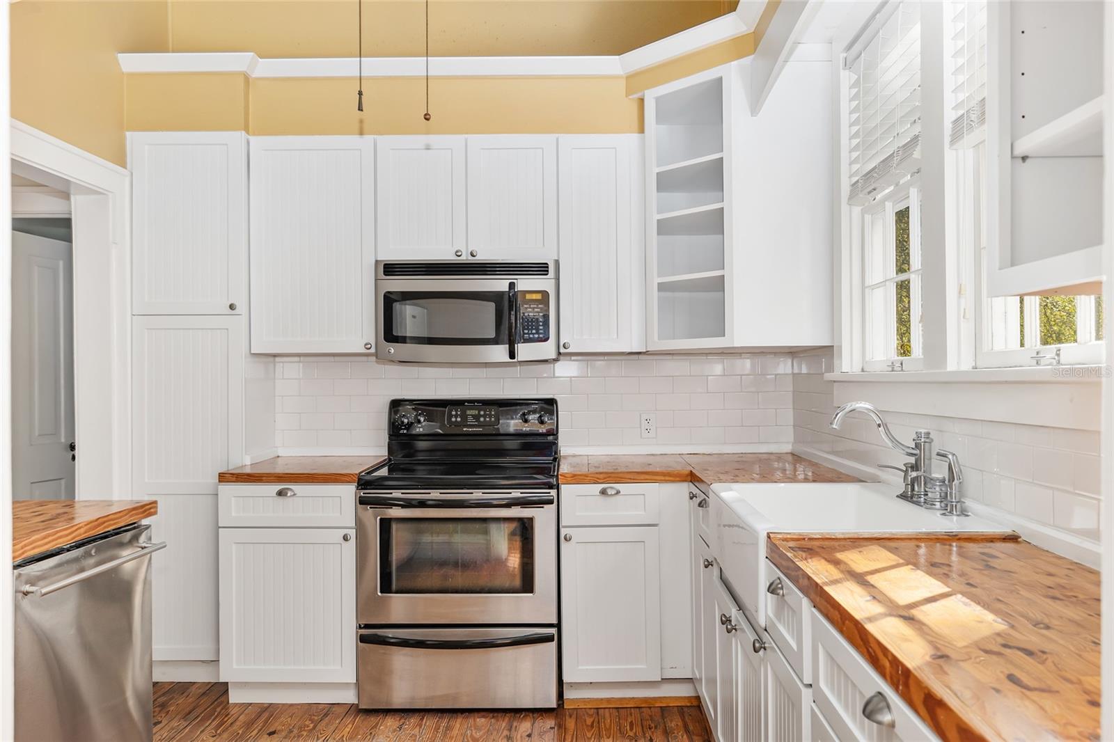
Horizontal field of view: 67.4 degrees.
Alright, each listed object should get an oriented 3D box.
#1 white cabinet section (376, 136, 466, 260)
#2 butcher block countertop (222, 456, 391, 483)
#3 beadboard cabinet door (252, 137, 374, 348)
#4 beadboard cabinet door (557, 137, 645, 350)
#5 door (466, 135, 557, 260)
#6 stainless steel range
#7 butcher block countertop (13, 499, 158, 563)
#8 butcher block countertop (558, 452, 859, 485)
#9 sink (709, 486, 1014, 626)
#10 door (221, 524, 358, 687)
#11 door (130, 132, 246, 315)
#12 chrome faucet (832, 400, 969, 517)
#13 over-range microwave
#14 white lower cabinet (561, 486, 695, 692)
[{"bbox_3d":[-0.567,-0.721,3.493,0.366,0.513,0.025,0,0,1],"label":"white cabinet section"},{"bbox_3d":[-1.020,0.409,3.500,0.526,0.042,0.640,0,0,1],"label":"butcher block countertop"},{"bbox_3d":[-1.023,-0.528,3.500,0.518,0.906,0.025,0,0,1],"label":"beadboard cabinet door"},{"bbox_3d":[0.185,-0.532,3.515,0.366,0.915,0.030,0,0,1],"label":"beadboard cabinet door"},{"bbox_3d":[-0.188,-0.729,3.515,0.379,0.522,0.030,0,0,1],"label":"door"},{"bbox_3d":[-0.375,0.710,3.455,0.757,1.174,0.680,0,0,1],"label":"stainless steel range"},{"bbox_3d":[-1.490,0.405,1.990,0.610,0.042,0.970,0,0,2],"label":"butcher block countertop"},{"bbox_3d":[0.541,0.399,3.260,1.056,0.042,1.075,0,0,1],"label":"butcher block countertop"},{"bbox_3d":[0.735,0.460,2.225,0.555,0.225,0.760,0,0,2],"label":"sink"},{"bbox_3d":[-1.020,0.886,3.175,0.521,0.585,0.025,0,0,1],"label":"door"},{"bbox_3d":[-1.531,-0.613,3.468,0.480,0.757,0.030,0,0,1],"label":"door"},{"bbox_3d":[0.901,0.225,2.252,0.295,0.278,0.350,0,0,1],"label":"chrome faucet"},{"bbox_3d":[-0.371,-0.246,3.618,0.752,0.429,0.395,0,0,1],"label":"over-range microwave"},{"bbox_3d":[0.270,0.845,3.490,0.505,0.840,0.600,0,0,1],"label":"white lower cabinet"}]

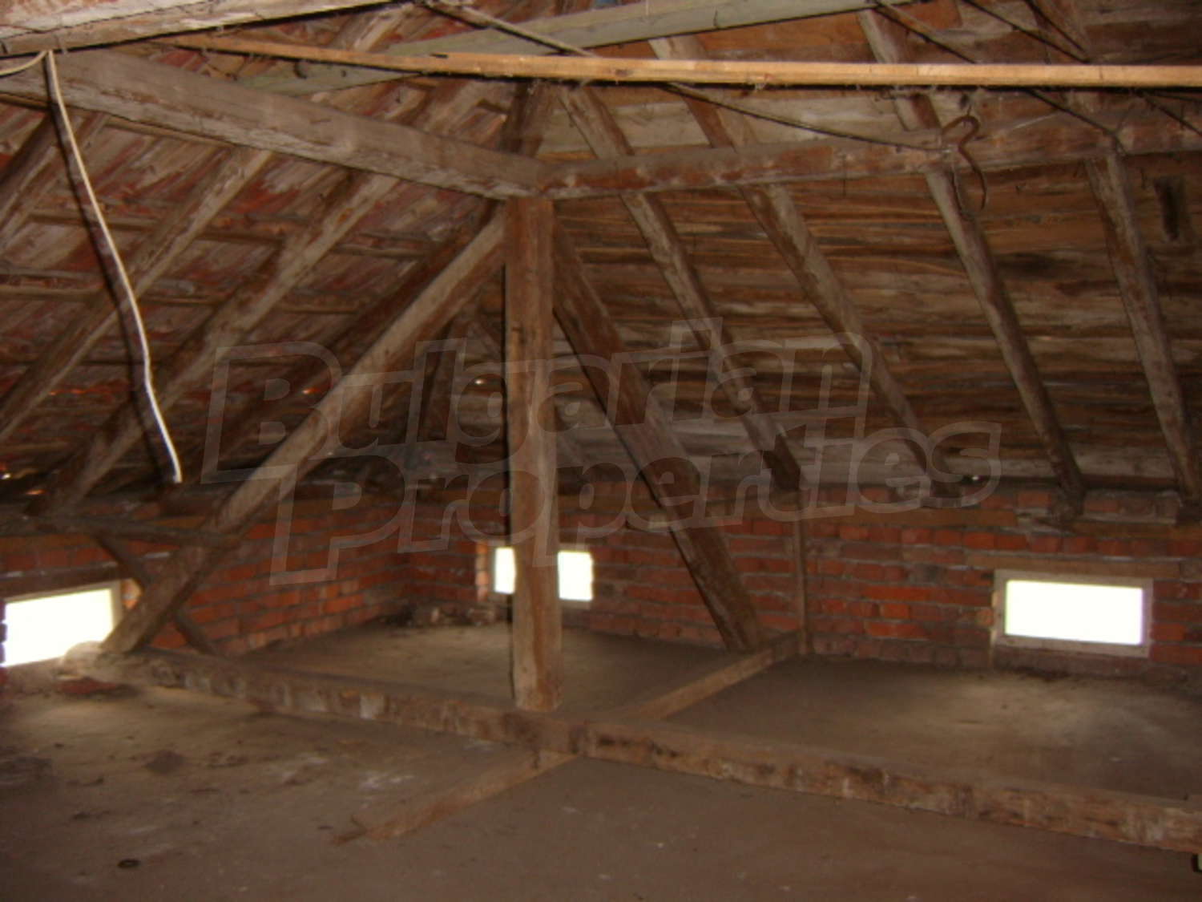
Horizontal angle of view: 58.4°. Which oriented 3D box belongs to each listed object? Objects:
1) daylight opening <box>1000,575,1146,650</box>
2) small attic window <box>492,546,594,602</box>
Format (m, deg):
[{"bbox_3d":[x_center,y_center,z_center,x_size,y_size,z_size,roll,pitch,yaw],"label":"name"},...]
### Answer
[{"bbox_3d":[1.966,0.675,4.484,0.570,0.285,0.070,2,7,19],"label":"daylight opening"},{"bbox_3d":[-0.299,0.615,5.396,0.608,0.236,0.070,1,3,29],"label":"small attic window"}]

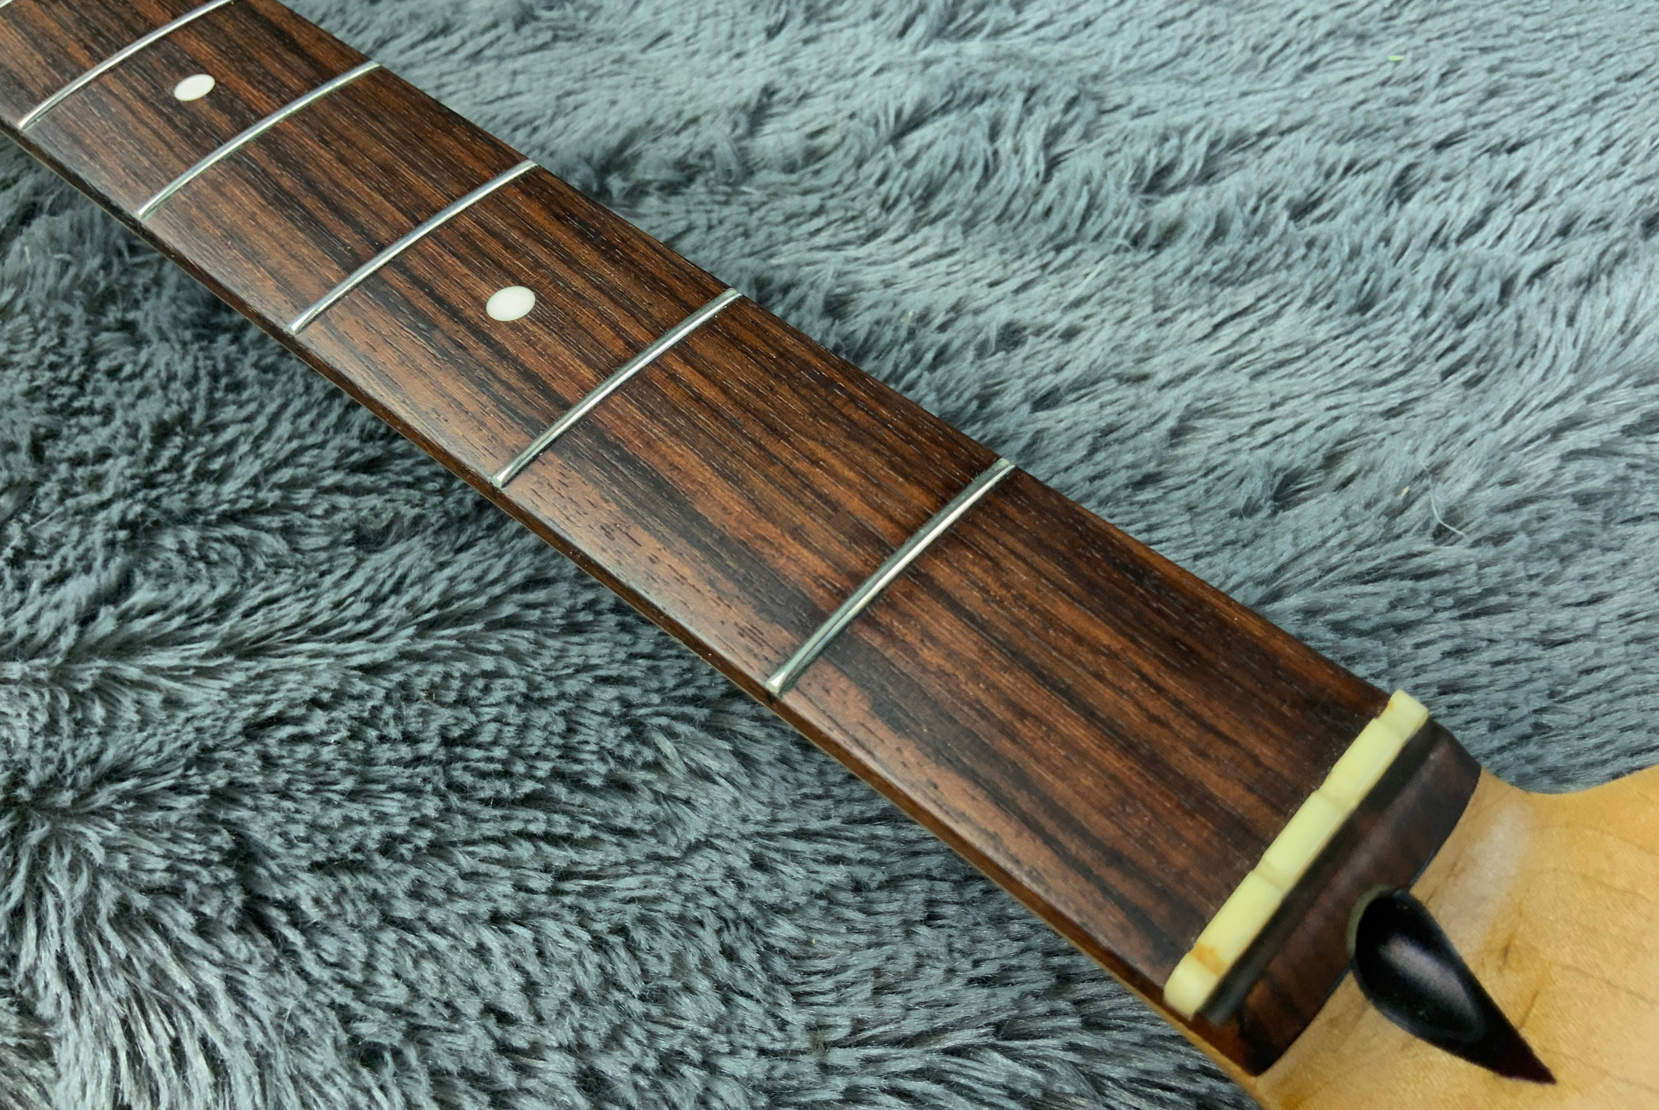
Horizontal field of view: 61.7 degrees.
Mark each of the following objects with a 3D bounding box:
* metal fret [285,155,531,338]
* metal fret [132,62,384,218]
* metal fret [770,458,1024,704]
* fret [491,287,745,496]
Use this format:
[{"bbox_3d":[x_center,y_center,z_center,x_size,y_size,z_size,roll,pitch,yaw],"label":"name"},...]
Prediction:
[{"bbox_3d":[-0.058,-0.044,0.193,0.002,0.002,0.043,35,66,28],"label":"metal fret"},{"bbox_3d":[-0.087,-0.065,0.212,0.002,0.002,0.044,35,66,28],"label":"metal fret"},{"bbox_3d":[0.007,0.001,0.151,0.002,0.002,0.039,35,66,28],"label":"metal fret"},{"bbox_3d":[-0.026,-0.022,0.173,0.002,0.002,0.041,35,66,28],"label":"fret"}]

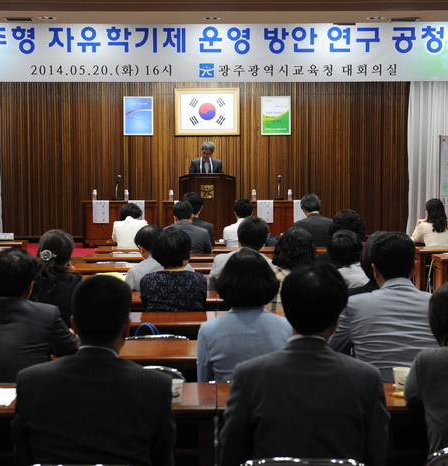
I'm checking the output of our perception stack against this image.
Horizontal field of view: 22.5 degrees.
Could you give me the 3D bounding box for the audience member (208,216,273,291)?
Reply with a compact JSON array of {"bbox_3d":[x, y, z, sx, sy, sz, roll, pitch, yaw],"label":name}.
[{"bbox_3d":[0.115,0.493,8.072,0.480,1.239,0.740,0,3,0],"label":"audience member"}]

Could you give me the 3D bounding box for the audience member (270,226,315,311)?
[{"bbox_3d":[0.422,0.563,6.974,0.460,1.227,0.720,0,3,0],"label":"audience member"}]

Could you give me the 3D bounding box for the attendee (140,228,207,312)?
[{"bbox_3d":[-0.305,0.565,6.700,0.470,1.179,0.780,0,3,-1],"label":"attendee"}]

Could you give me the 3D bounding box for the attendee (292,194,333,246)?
[{"bbox_3d":[0.937,0.221,11.940,0.500,1.276,0.800,0,3,-1],"label":"attendee"}]

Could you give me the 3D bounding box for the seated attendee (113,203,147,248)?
[{"bbox_3d":[-0.988,0.269,11.922,0.460,1.181,0.780,0,3,-1],"label":"seated attendee"}]

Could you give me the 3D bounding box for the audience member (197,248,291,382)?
[{"bbox_3d":[0.080,0.676,4.847,0.450,1.248,0.720,0,3,0],"label":"audience member"}]

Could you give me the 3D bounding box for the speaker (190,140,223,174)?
[{"bbox_3d":[-0.267,-0.546,16.794,0.500,1.660,0.400,0,3,-1],"label":"speaker"}]

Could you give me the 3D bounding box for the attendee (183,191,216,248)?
[{"bbox_3d":[-0.312,0.216,11.926,0.500,1.287,0.800,0,3,-1],"label":"attendee"}]

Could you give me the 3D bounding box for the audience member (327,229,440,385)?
[{"bbox_3d":[0.682,0.634,4.586,0.540,1.277,0.820,0,3,-1],"label":"audience member"}]

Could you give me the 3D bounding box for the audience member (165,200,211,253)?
[{"bbox_3d":[-0.366,0.304,11.156,0.480,1.259,0.740,0,3,0],"label":"audience member"}]

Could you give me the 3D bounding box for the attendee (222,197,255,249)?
[{"bbox_3d":[0.196,0.248,11.933,0.490,1.223,0.800,0,3,-1],"label":"attendee"}]

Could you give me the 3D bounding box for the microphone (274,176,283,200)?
[{"bbox_3d":[0.878,-0.727,18.000,0.140,0.400,0.150,0,3,0],"label":"microphone"}]

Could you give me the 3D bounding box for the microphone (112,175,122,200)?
[{"bbox_3d":[-1.701,-0.727,18.000,0.140,0.400,0.150,0,3,0],"label":"microphone"}]

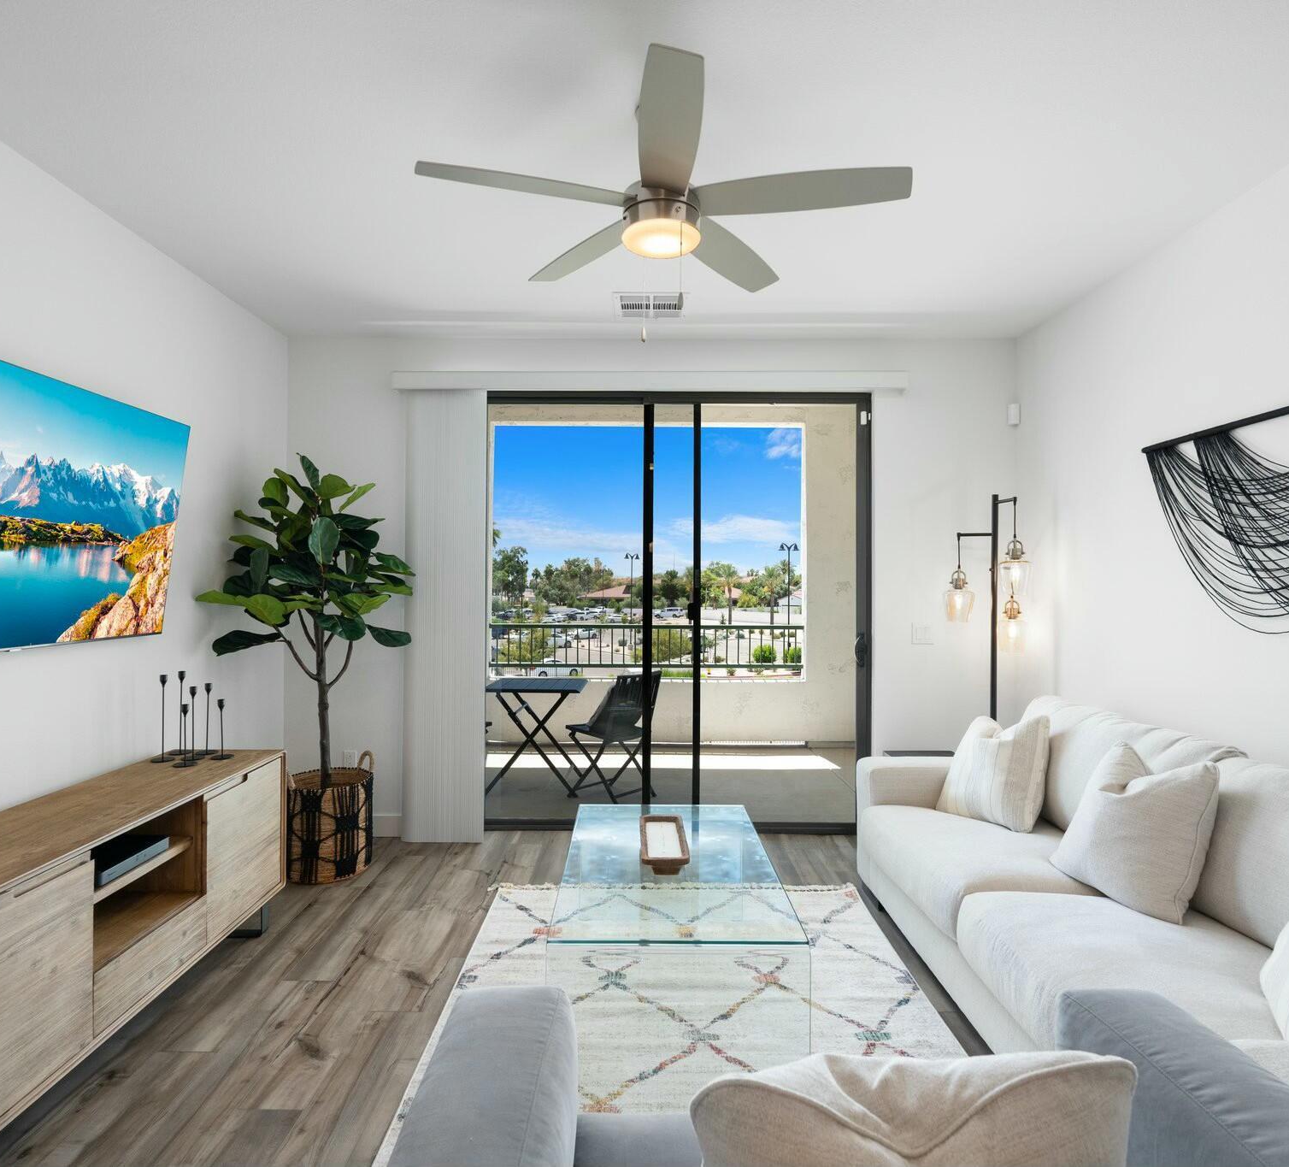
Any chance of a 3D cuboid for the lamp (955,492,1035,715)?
[{"bbox_3d":[1.723,0.476,3.875,0.430,1.839,0.440,0,0,0],"label":"lamp"}]

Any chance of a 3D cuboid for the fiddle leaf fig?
[{"bbox_3d":[-1.529,0.258,3.669,0.840,1.750,0.820,0,0,0],"label":"fiddle leaf fig"}]

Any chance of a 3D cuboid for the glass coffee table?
[{"bbox_3d":[0.082,1.162,2.616,0.680,0.462,1.211,0,0,0],"label":"glass coffee table"}]

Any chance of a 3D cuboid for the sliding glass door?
[{"bbox_3d":[0.096,0.157,4.401,2.360,2.460,0.120,0,0,0],"label":"sliding glass door"}]

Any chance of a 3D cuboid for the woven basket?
[{"bbox_3d":[-1.528,1.117,3.767,0.410,0.530,0.410,0,0,0],"label":"woven basket"}]

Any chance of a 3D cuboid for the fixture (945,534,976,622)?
[{"bbox_3d":[1.579,-0.027,3.892,0.150,0.438,0.150,0,0,0],"label":"fixture"}]

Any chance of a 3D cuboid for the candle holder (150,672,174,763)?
[{"bbox_3d":[-1.822,0.508,2.946,0.080,0.325,0.080,0,0,0],"label":"candle holder"}]

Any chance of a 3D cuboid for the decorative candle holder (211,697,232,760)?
[{"bbox_3d":[-1.622,0.557,2.990,0.080,0.228,0.080,0,0,0],"label":"decorative candle holder"}]

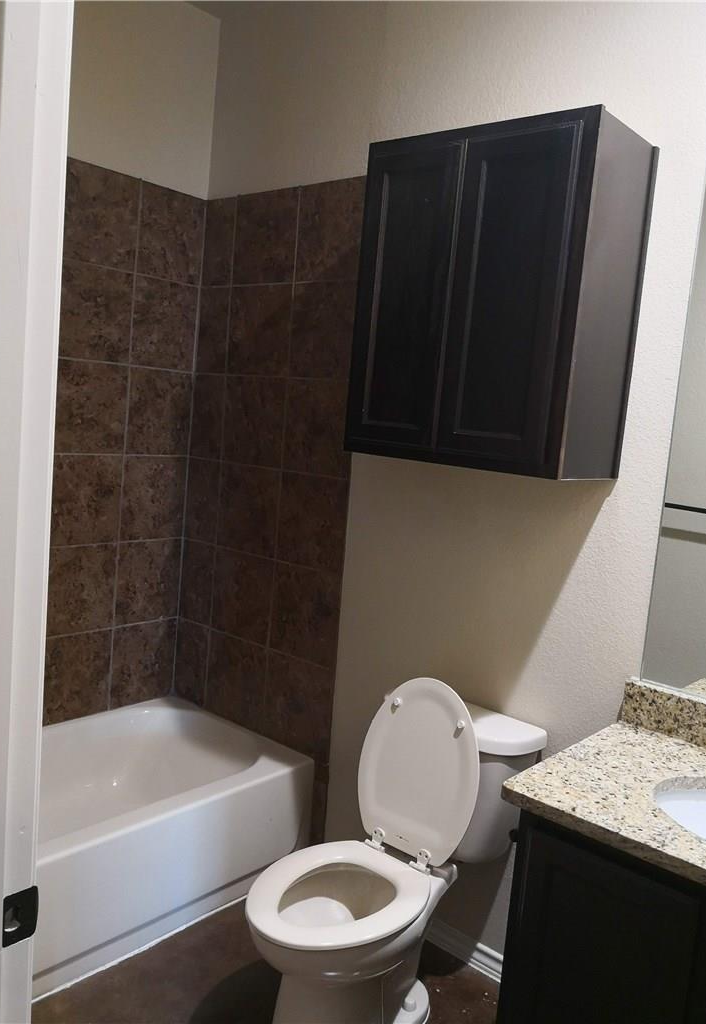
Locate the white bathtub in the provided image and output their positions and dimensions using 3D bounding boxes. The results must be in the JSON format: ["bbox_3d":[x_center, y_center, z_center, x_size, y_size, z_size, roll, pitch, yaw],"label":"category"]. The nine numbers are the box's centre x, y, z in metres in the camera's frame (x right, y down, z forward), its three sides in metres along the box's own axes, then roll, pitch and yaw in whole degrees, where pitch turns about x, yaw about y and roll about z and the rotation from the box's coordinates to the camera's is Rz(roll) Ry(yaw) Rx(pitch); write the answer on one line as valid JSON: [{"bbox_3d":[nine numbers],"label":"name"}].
[{"bbox_3d":[-0.920,0.963,2.302,0.753,0.356,1.524,10,8,40],"label":"white bathtub"}]

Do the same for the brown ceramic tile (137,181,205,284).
[{"bbox_3d":[-0.645,-0.969,2.814,0.012,0.308,0.277,10,8,40],"label":"brown ceramic tile"}]

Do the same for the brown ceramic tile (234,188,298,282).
[{"bbox_3d":[-0.289,-0.918,2.685,0.302,0.302,0.010,10,8,39],"label":"brown ceramic tile"}]

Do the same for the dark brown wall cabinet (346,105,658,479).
[{"bbox_3d":[0.344,-0.498,1.969,0.605,0.769,0.321,10,9,39],"label":"dark brown wall cabinet"}]

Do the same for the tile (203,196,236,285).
[{"bbox_3d":[-0.472,-0.953,2.846,0.177,0.304,0.015,10,9,39],"label":"tile"}]

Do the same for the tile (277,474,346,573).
[{"bbox_3d":[-0.130,0.033,2.594,0.302,0.302,0.010,10,8,39],"label":"tile"}]

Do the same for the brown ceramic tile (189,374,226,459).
[{"bbox_3d":[-0.525,-0.345,2.917,0.177,0.304,0.015,10,9,39],"label":"brown ceramic tile"}]

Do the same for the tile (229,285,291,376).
[{"bbox_3d":[-0.313,-0.619,2.735,0.315,0.305,0.012,10,8,40],"label":"tile"}]

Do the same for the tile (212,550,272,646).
[{"bbox_3d":[-0.391,0.298,2.836,0.315,0.305,0.012,10,8,40],"label":"tile"}]

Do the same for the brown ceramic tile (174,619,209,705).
[{"bbox_3d":[-0.602,0.565,3.006,0.175,0.302,0.010,10,8,39],"label":"brown ceramic tile"}]

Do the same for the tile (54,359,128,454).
[{"bbox_3d":[-0.879,-0.343,2.643,0.015,0.304,0.295,10,9,39],"label":"tile"}]

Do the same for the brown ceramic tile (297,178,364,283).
[{"bbox_3d":[-0.051,-0.883,2.502,0.302,0.308,0.012,10,8,40],"label":"brown ceramic tile"}]

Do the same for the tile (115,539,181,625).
[{"bbox_3d":[-0.740,0.254,2.921,0.010,0.302,0.274,10,8,39],"label":"tile"}]

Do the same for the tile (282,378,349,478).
[{"bbox_3d":[-0.103,-0.268,2.570,0.306,0.304,0.015,10,9,39],"label":"tile"}]

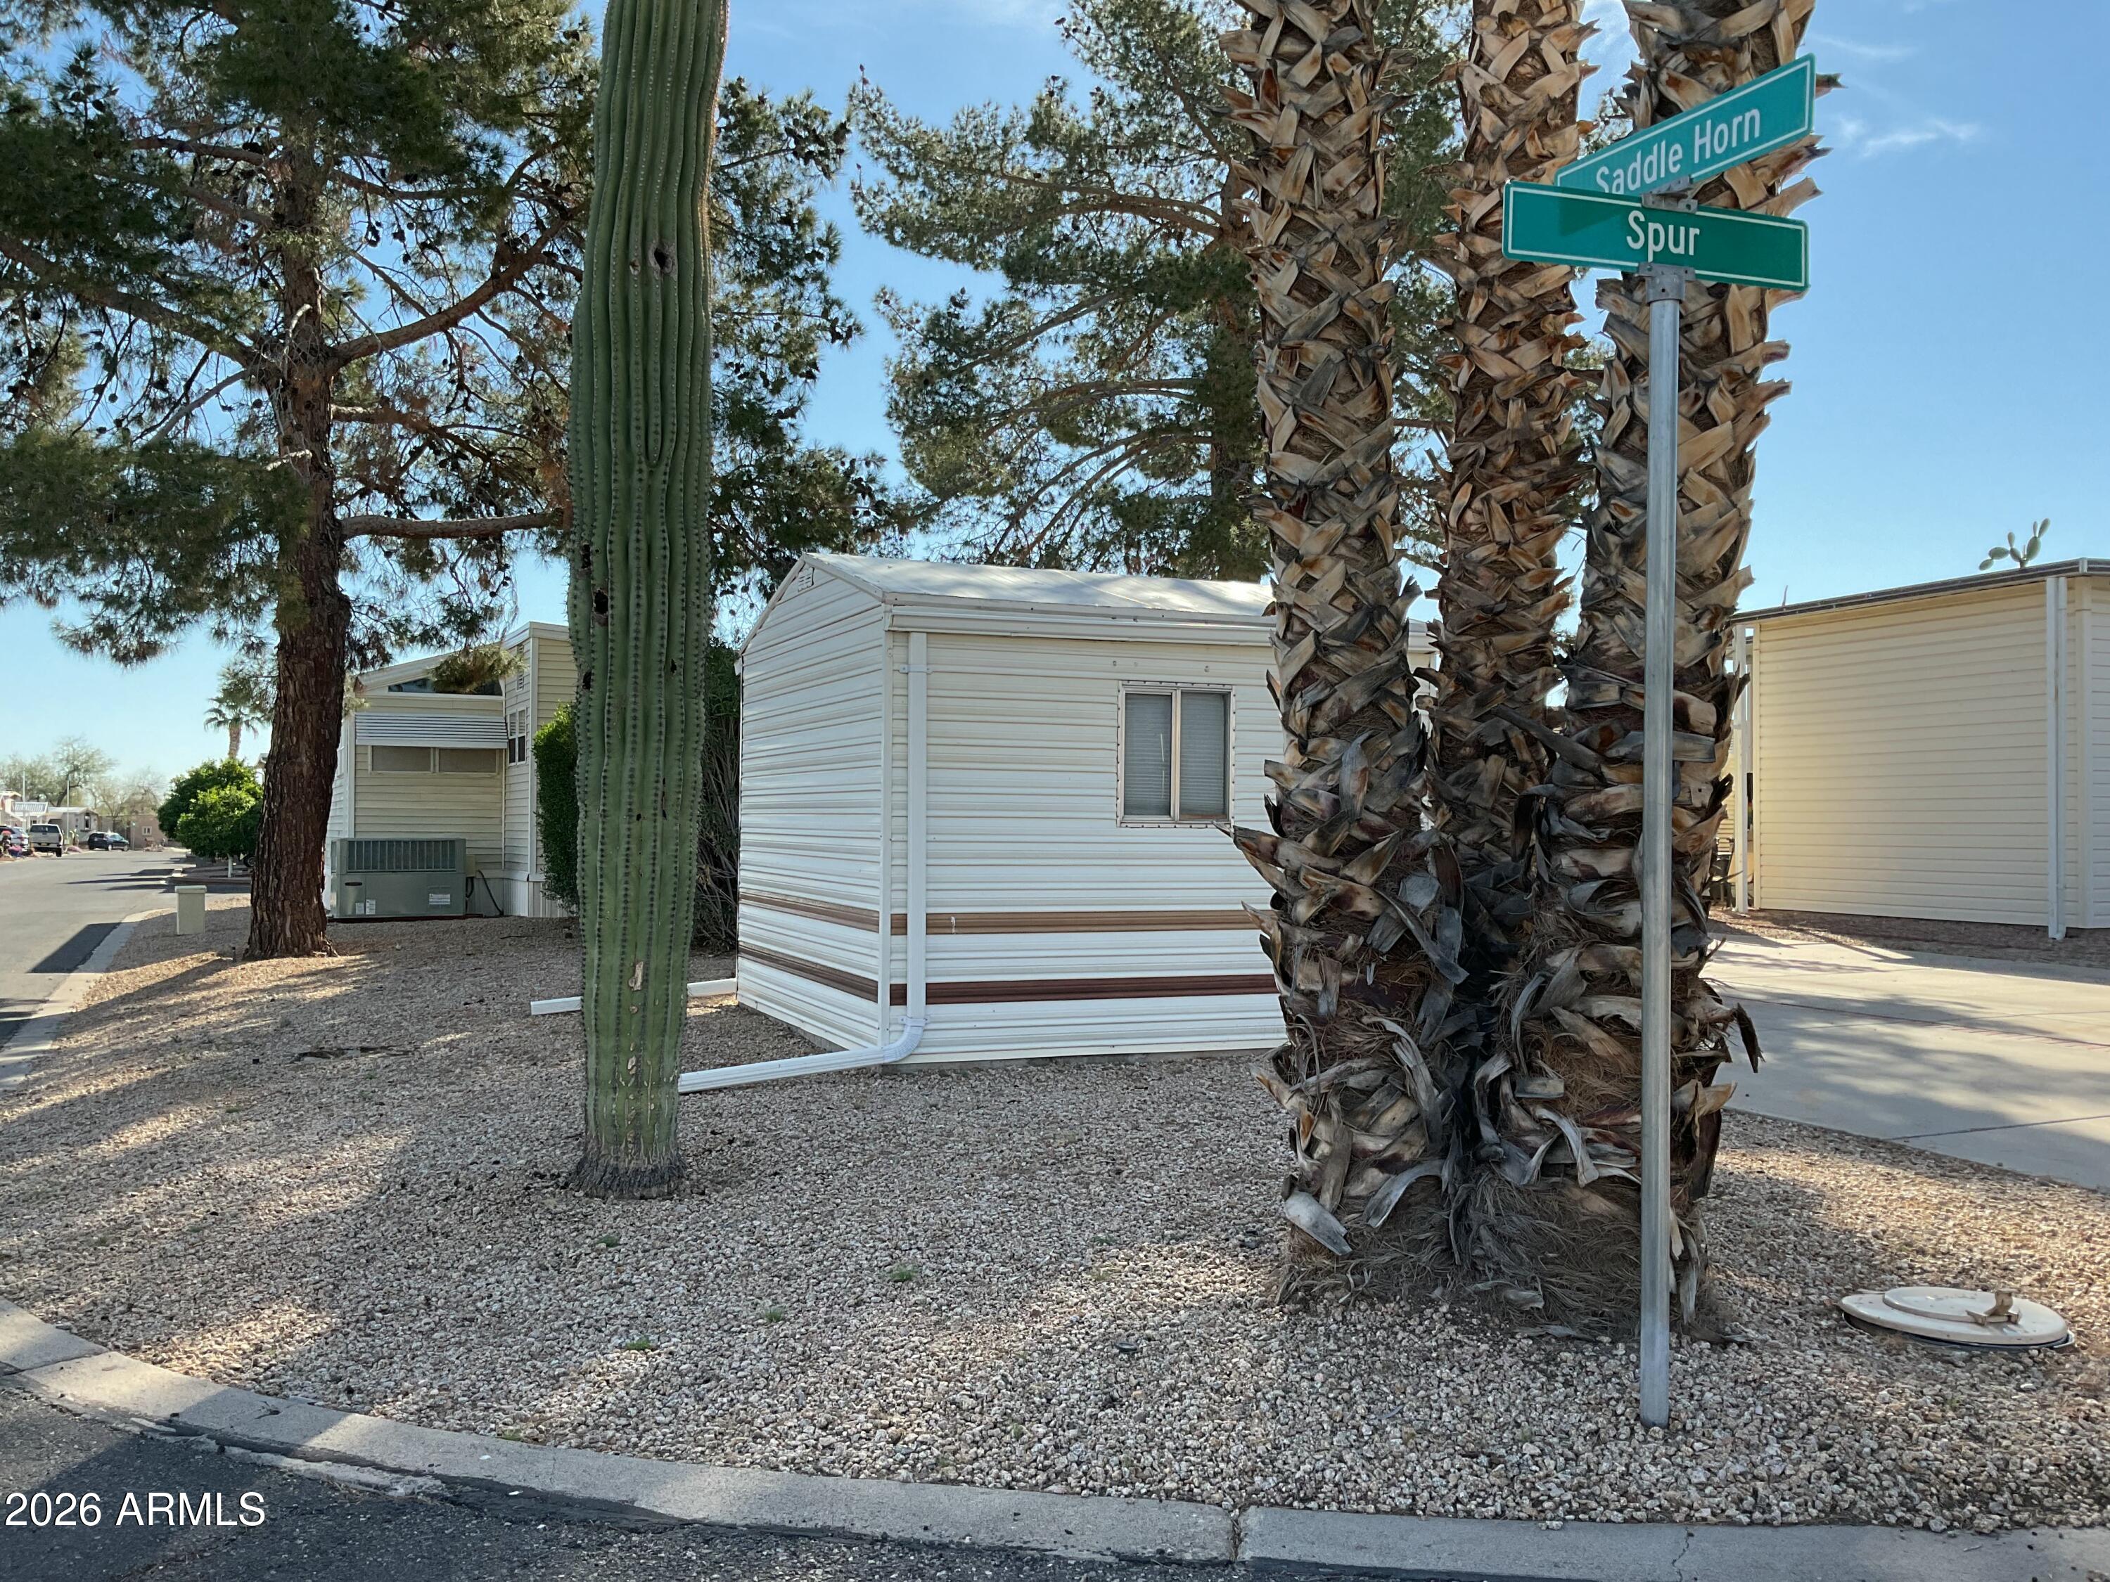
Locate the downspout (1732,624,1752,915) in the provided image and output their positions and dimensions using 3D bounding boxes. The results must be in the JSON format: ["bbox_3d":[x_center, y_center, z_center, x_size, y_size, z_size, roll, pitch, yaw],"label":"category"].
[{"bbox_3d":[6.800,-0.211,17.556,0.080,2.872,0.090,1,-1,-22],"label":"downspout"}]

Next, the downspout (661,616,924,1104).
[{"bbox_3d":[-1.189,0.311,8.517,1.265,2.258,0.200,1,-1,-22],"label":"downspout"}]

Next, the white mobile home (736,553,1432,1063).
[{"bbox_3d":[0.014,0.032,10.947,3.231,2.796,3.590,1,-1,-22],"label":"white mobile home"}]

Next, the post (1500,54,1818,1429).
[{"bbox_3d":[1.239,-0.048,3.610,0.770,2.660,0.770,1,-1,-22],"label":"post"}]

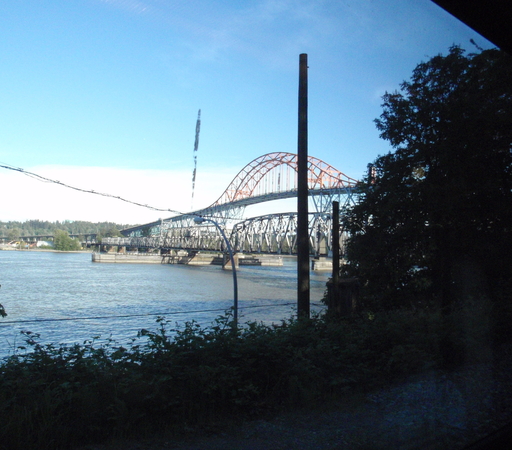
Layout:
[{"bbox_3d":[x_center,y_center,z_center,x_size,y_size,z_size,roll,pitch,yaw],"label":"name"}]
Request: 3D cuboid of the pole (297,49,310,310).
[{"bbox_3d":[1.286,-0.790,13.000,0.310,7.700,0.310,1,-3,0],"label":"pole"}]

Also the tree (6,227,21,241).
[{"bbox_3d":[-289.821,10.756,580.000,16.500,16.800,15.000,1,-3,0],"label":"tree"}]

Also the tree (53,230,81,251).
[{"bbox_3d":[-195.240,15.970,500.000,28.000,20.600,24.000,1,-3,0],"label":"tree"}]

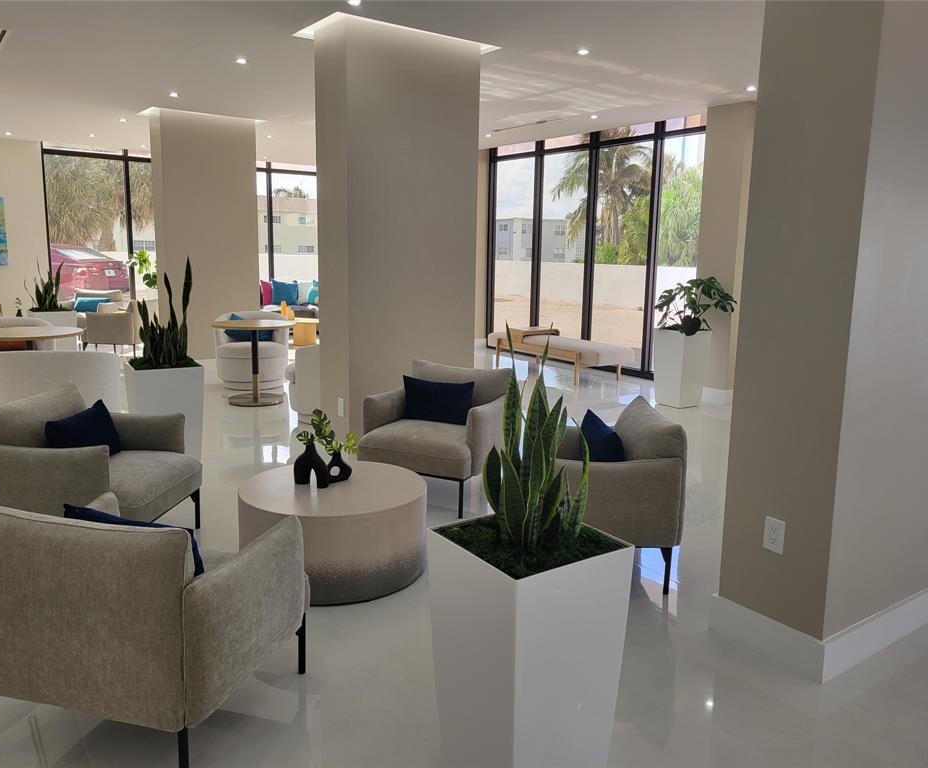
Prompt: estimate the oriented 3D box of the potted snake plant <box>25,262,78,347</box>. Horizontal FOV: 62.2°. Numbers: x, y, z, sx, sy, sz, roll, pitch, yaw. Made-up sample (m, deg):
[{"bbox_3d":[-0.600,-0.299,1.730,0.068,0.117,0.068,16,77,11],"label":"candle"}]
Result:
[{"bbox_3d":[-4.276,-0.603,7.967,0.410,1.230,0.410,-6,12,-36],"label":"potted snake plant"}]

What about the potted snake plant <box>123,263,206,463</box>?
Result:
[{"bbox_3d":[-1.772,-0.051,4.573,0.380,1.380,0.380,-4,11,-29],"label":"potted snake plant"}]

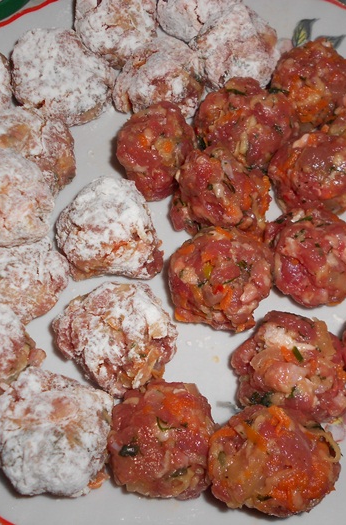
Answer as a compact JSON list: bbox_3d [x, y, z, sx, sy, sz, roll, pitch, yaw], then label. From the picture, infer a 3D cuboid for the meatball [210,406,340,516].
[{"bbox_3d":[0.031,0.061,0.164,0.041,0.033,0.033,-3,64,0],"label":"meatball"}]

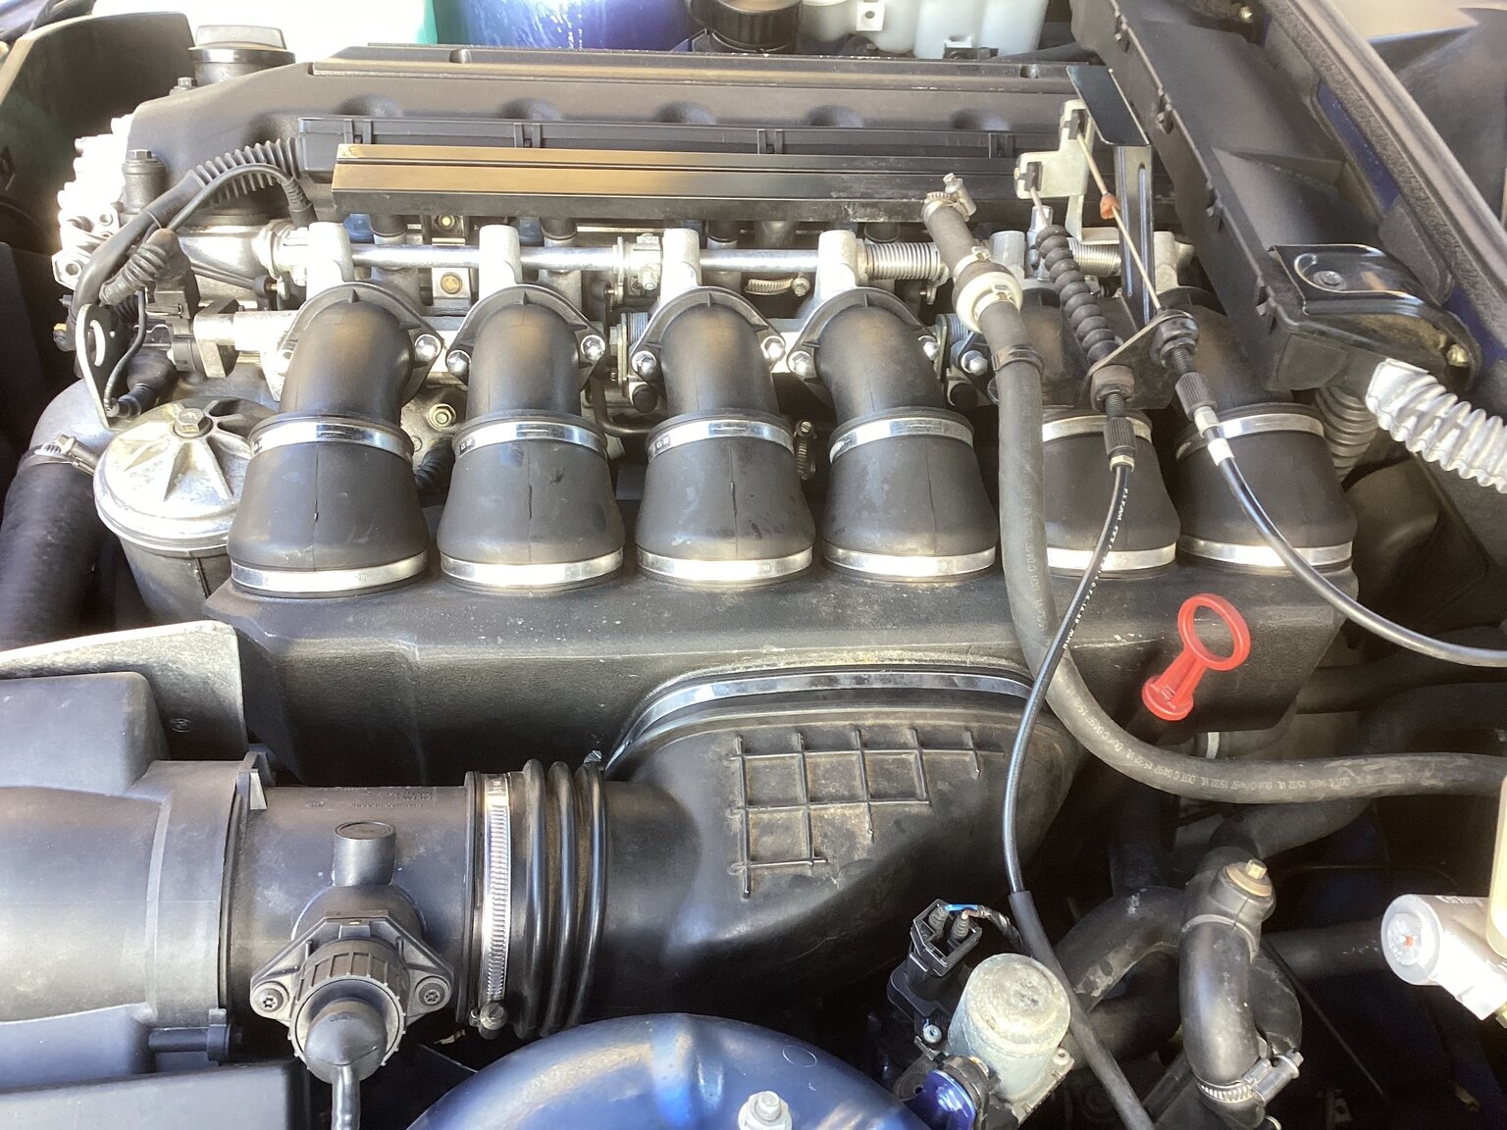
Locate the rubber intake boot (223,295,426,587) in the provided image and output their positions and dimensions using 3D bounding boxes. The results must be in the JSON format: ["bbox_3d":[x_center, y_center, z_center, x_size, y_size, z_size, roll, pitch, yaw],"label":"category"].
[{"bbox_3d":[-0.220,-0.061,0.710,0.096,0.106,0.208,-2,45,-6],"label":"rubber intake boot"}]

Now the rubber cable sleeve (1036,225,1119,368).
[{"bbox_3d":[0.178,-0.150,0.743,0.018,0.018,0.108,-3,51,-6],"label":"rubber cable sleeve"}]

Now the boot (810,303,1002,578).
[{"bbox_3d":[0.079,-0.067,0.747,0.096,0.106,0.208,-2,45,-6],"label":"boot"}]

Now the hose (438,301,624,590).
[{"bbox_3d":[-0.119,-0.063,0.723,0.096,0.106,0.208,-2,45,-6],"label":"hose"}]

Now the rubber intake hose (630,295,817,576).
[{"bbox_3d":[-0.020,-0.065,0.735,0.096,0.106,0.208,-2,45,-6],"label":"rubber intake hose"}]

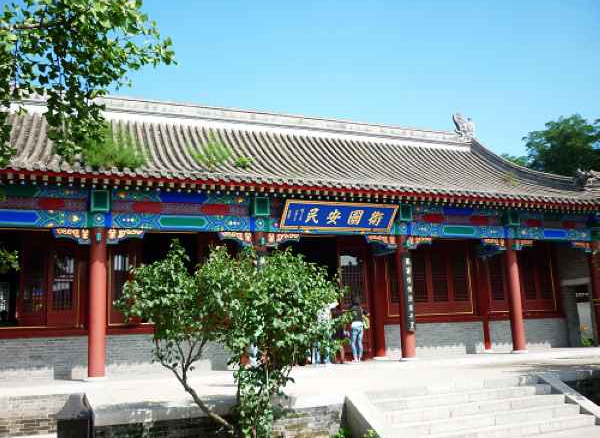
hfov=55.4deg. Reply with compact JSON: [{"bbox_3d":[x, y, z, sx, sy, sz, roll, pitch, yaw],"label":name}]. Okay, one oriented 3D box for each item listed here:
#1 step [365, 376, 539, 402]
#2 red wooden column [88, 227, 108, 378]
[{"bbox_3d":[2.492,2.739,9.341,3.357,0.130,0.290,2,-11,-22],"label":"step"},{"bbox_3d":[-3.890,1.577,11.011,0.307,2.884,0.307,2,-11,-22],"label":"red wooden column"}]

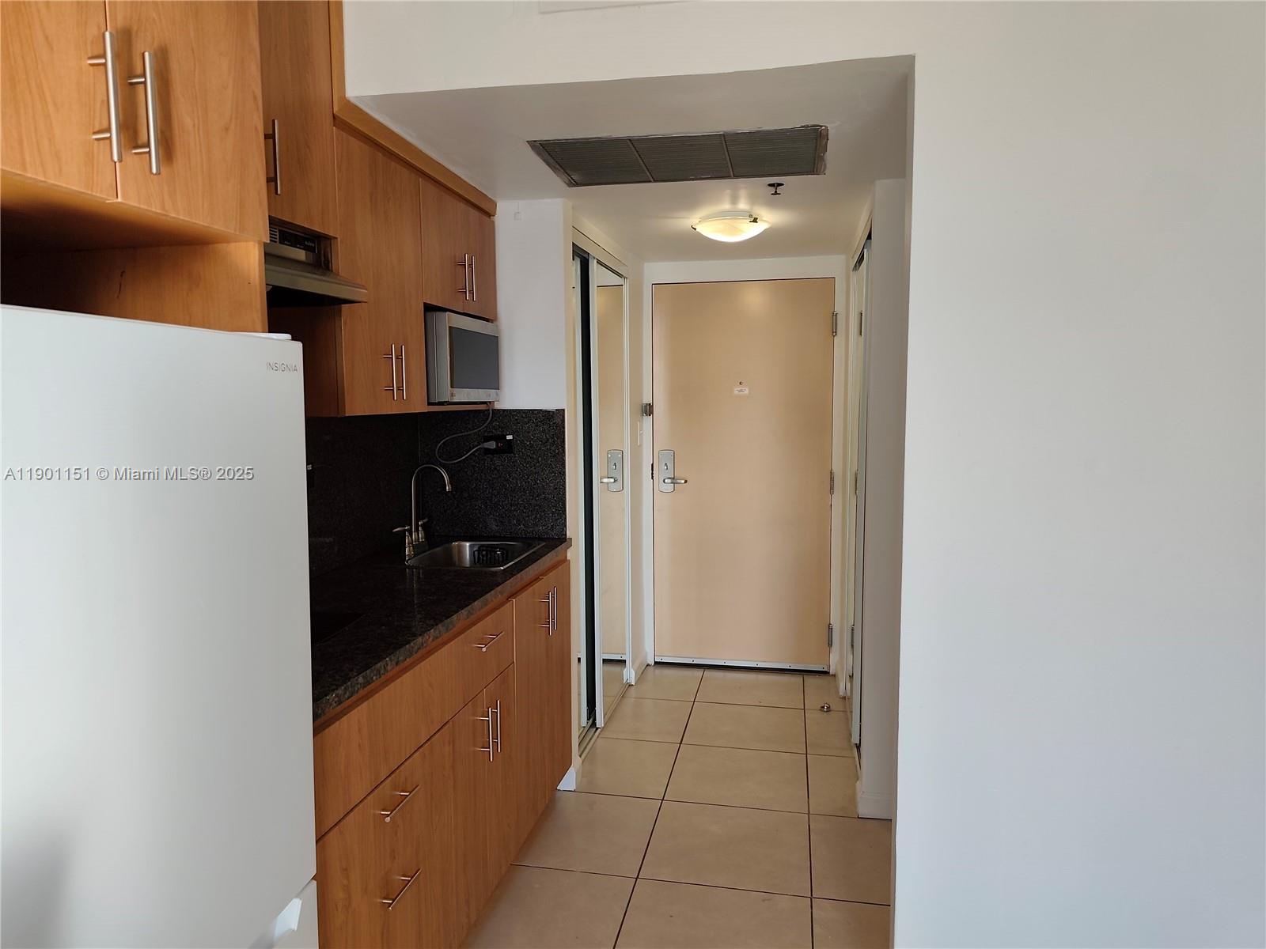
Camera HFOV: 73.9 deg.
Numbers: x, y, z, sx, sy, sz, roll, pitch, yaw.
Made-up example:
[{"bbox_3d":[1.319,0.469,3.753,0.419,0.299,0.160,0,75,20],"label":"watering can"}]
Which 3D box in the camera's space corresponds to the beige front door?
[{"bbox_3d":[0.569,0.015,4.405,0.925,2.015,0.045,1,5,11],"label":"beige front door"}]

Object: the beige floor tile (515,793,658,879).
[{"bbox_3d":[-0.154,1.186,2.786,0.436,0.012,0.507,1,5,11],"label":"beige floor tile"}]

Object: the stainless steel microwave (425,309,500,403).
[{"bbox_3d":[-0.664,-0.363,2.716,0.335,0.271,0.445,1,5,11],"label":"stainless steel microwave"}]

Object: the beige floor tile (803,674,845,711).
[{"bbox_3d":[0.929,1.069,4.104,0.187,0.010,0.505,1,5,11],"label":"beige floor tile"}]

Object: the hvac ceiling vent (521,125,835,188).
[{"bbox_3d":[0.158,-0.937,2.509,0.827,0.023,0.470,1,5,11],"label":"hvac ceiling vent"}]

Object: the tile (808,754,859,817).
[{"bbox_3d":[0.741,1.148,3.115,0.184,0.010,0.505,1,5,11],"label":"tile"}]

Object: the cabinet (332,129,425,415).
[{"bbox_3d":[-0.796,-0.491,2.202,0.337,0.660,0.455,1,5,11],"label":"cabinet"}]

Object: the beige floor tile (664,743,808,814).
[{"bbox_3d":[0.404,1.150,3.195,0.507,0.012,0.507,1,5,11],"label":"beige floor tile"}]

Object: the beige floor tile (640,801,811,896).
[{"bbox_3d":[0.308,1.184,2.684,0.505,0.010,0.505,1,5,11],"label":"beige floor tile"}]

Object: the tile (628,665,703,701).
[{"bbox_3d":[0.177,1.060,4.245,0.333,0.010,0.505,1,5,11],"label":"tile"}]

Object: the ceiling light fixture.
[{"bbox_3d":[0.392,-0.966,3.335,0.314,0.088,0.314,1,5,11],"label":"ceiling light fixture"}]

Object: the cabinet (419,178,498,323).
[{"bbox_3d":[-0.699,-0.694,2.706,0.337,0.358,0.600,1,5,11],"label":"cabinet"}]

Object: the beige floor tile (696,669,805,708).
[{"bbox_3d":[0.592,1.068,4.181,0.507,0.012,0.494,1,5,11],"label":"beige floor tile"}]

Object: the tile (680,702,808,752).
[{"bbox_3d":[0.499,1.109,3.691,0.507,0.012,0.507,1,5,11],"label":"tile"}]

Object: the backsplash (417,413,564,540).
[{"bbox_3d":[-0.505,-0.001,3.016,0.557,0.465,0.020,1,5,11],"label":"backsplash"}]

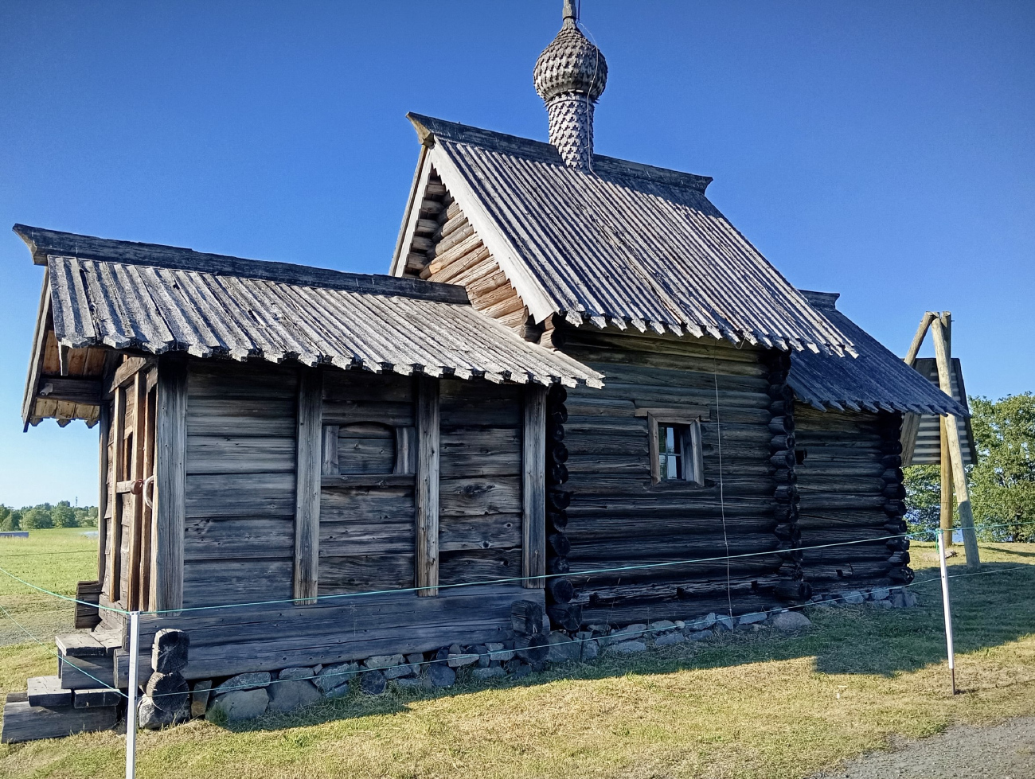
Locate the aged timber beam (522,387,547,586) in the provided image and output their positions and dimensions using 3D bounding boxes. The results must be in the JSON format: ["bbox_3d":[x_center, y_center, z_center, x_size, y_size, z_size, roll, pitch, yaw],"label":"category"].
[{"bbox_3d":[0.139,0.833,7.712,0.192,1.907,0.110,4,-10,-32],"label":"aged timber beam"}]

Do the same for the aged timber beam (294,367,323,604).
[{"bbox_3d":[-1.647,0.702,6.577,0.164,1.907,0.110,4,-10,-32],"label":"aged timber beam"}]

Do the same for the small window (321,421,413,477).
[{"bbox_3d":[-1.181,0.482,6.705,0.787,0.434,0.100,4,-8,-32],"label":"small window"}]

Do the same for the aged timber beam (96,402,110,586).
[{"bbox_3d":[-4.290,1.060,8.757,0.143,1.897,0.150,4,-8,-32],"label":"aged timber beam"}]

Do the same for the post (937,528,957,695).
[{"bbox_3d":[2.907,1.496,5.668,0.040,1.093,0.040,3,-9,-32],"label":"post"}]

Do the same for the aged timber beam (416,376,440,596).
[{"bbox_3d":[-0.750,0.762,6.890,0.180,1.823,0.110,4,-8,-32],"label":"aged timber beam"}]

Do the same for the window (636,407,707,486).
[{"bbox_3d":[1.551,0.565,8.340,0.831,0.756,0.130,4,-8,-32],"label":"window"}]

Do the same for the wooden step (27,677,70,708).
[{"bbox_3d":[-3.193,2.034,5.686,0.242,0.074,0.620,4,-8,-32],"label":"wooden step"}]

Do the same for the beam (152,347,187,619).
[{"bbox_3d":[-2.424,0.634,5.872,0.174,1.798,0.170,4,-8,-32],"label":"beam"}]

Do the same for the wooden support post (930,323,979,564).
[{"bbox_3d":[7.735,0.797,14.850,0.210,4.663,0.210,-9,-24,27],"label":"wooden support post"}]

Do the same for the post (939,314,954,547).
[{"bbox_3d":[8.325,0.845,16.250,0.200,4.651,0.200,0,13,27],"label":"post"}]

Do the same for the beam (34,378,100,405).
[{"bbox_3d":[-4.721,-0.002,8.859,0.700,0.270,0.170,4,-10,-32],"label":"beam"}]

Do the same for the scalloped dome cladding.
[{"bbox_3d":[0.688,-4.324,10.984,0.960,1.100,0.960,-2,-8,4],"label":"scalloped dome cladding"}]

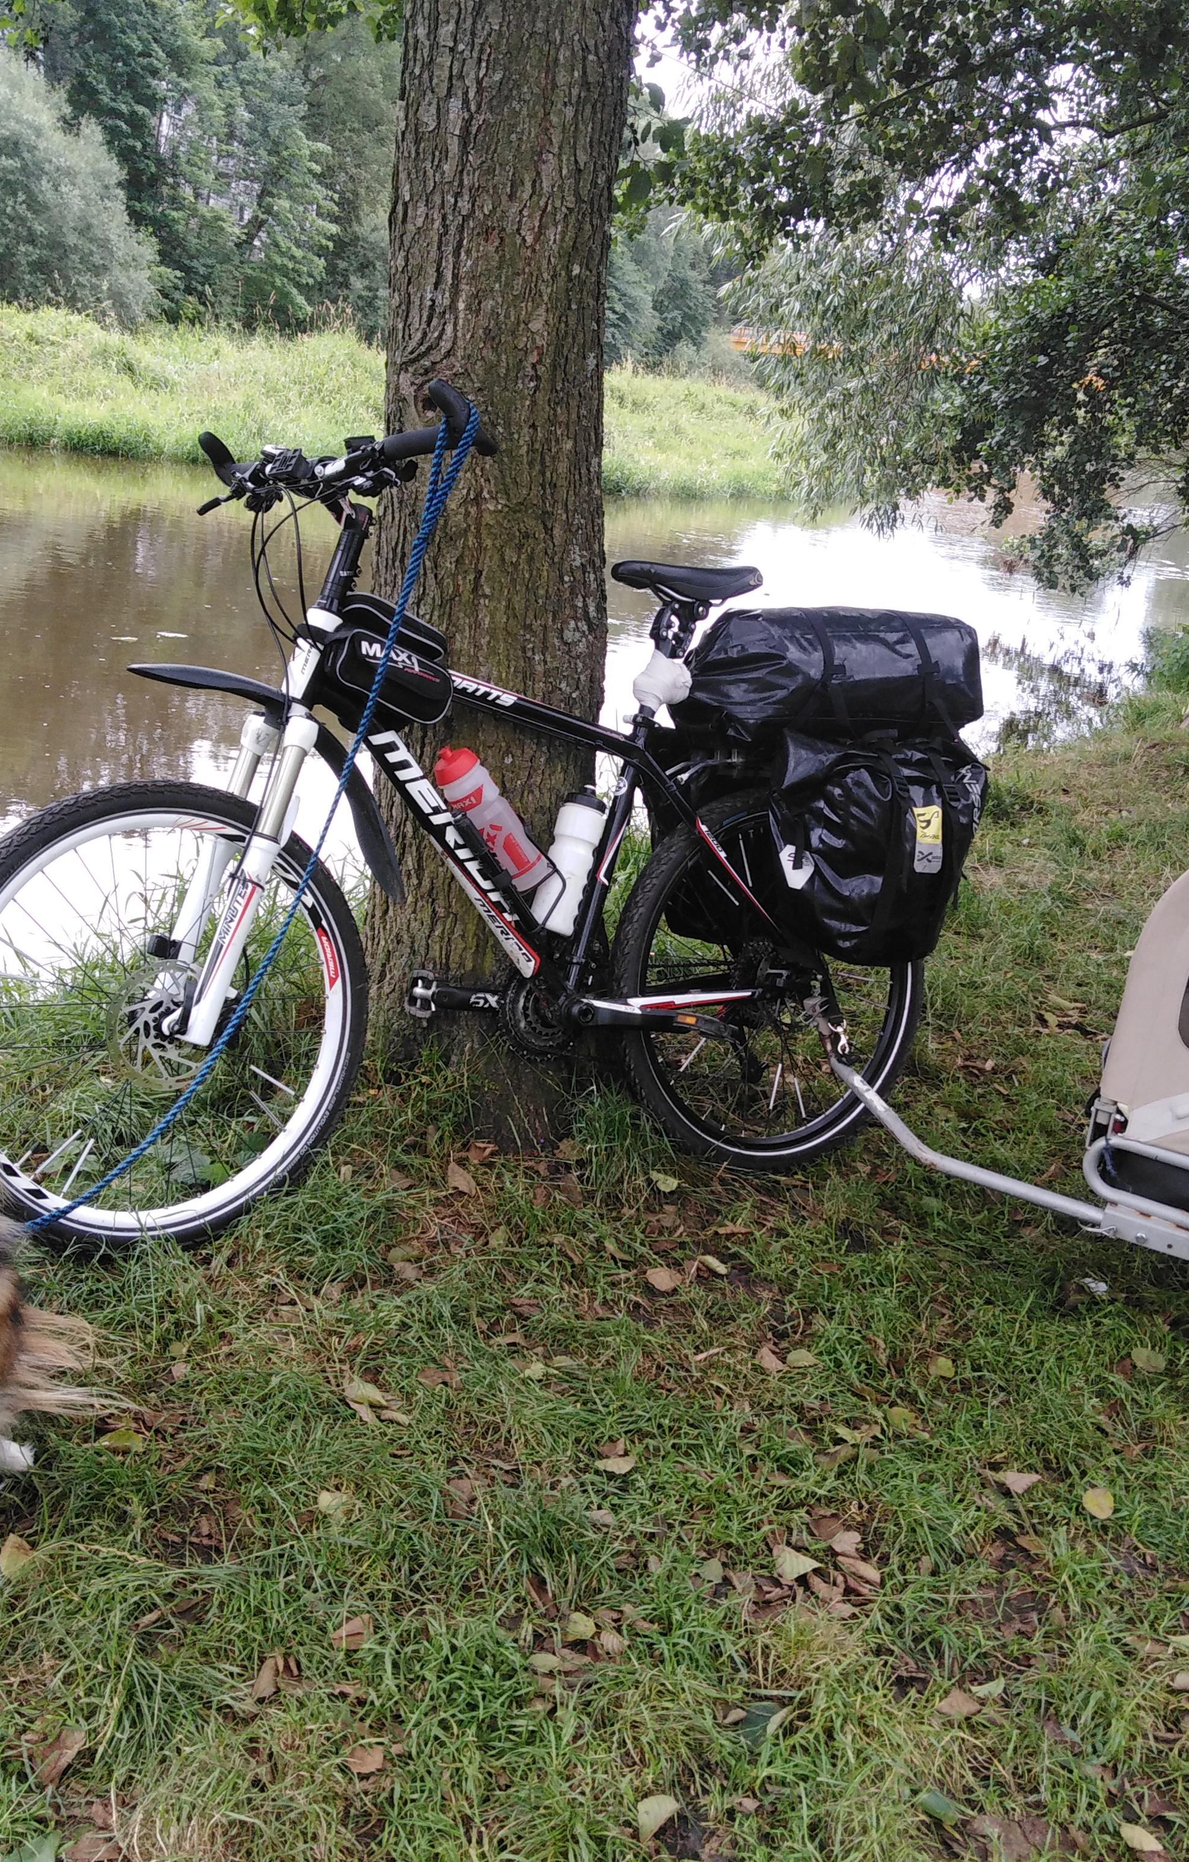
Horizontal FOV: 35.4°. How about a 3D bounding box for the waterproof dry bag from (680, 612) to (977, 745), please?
[{"bbox_3d":[0.365,-0.438,3.092,0.540,0.210,0.250,-2,9,-35],"label":"waterproof dry bag"}]

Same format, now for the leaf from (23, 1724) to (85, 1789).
[{"bbox_3d":[-0.479,0.738,1.660,0.055,0.025,0.075,10,17,7],"label":"leaf"}]

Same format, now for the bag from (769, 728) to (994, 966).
[{"bbox_3d":[0.450,-0.142,2.994,0.310,0.370,0.180,-2,9,-35],"label":"bag"}]

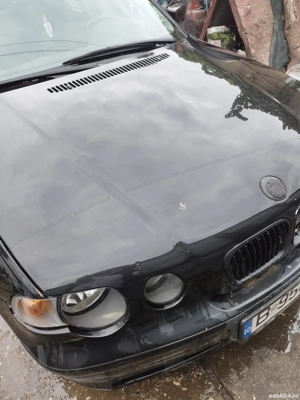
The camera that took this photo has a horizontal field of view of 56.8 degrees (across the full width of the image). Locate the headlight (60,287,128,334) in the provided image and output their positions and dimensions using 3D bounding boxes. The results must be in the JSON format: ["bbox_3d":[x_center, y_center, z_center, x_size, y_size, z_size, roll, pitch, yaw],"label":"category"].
[{"bbox_3d":[-0.160,0.301,0.788,0.167,0.135,0.105,-18,40,-11],"label":"headlight"}]

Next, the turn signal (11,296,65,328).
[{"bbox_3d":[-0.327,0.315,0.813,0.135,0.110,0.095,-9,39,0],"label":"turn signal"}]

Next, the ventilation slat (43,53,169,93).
[{"bbox_3d":[-0.182,-0.652,1.419,0.690,0.020,0.054,-28,52,-22],"label":"ventilation slat"}]

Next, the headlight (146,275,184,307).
[{"bbox_3d":[0.041,0.253,0.797,0.112,0.105,0.070,-21,41,-14],"label":"headlight"}]

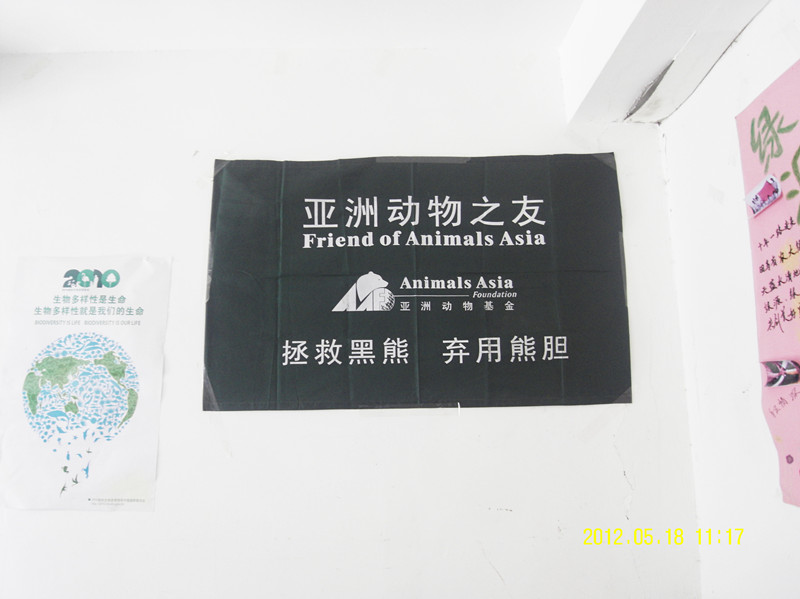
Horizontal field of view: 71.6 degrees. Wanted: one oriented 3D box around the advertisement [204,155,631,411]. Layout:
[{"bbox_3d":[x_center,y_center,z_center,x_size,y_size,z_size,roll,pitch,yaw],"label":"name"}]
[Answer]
[{"bbox_3d":[0.057,-0.082,2.010,1.500,0.925,0.020,-1,-9,1],"label":"advertisement"}]

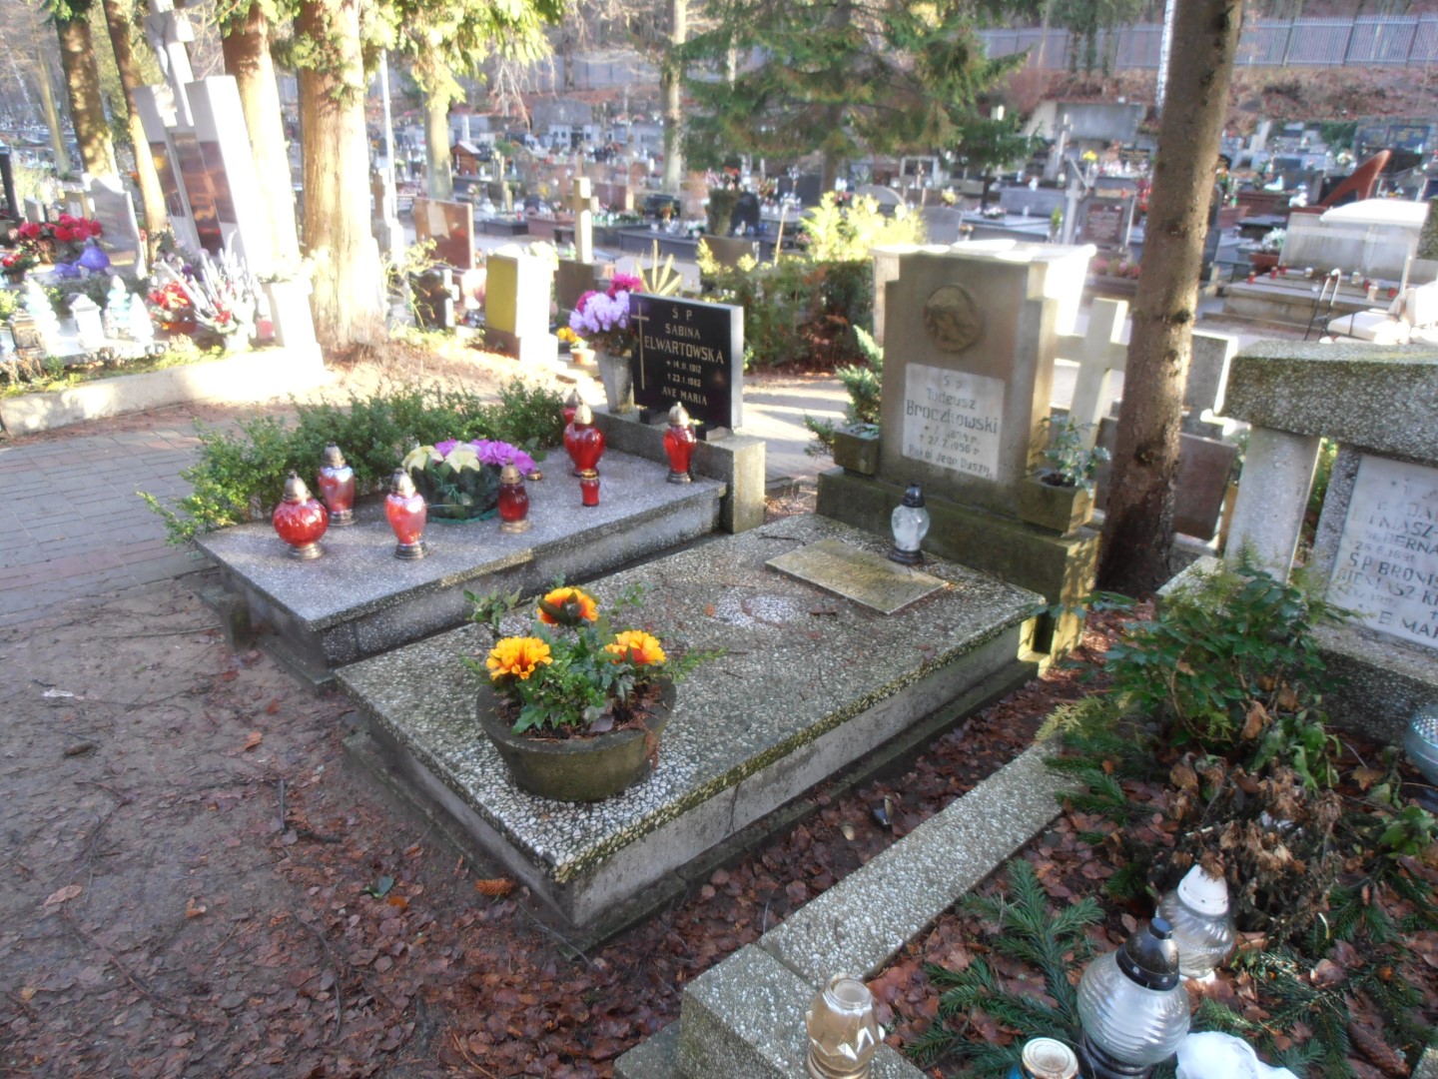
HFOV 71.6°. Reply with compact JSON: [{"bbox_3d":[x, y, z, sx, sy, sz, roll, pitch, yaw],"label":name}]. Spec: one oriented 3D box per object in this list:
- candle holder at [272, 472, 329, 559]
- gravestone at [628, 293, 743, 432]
[{"bbox_3d":[-1.361,-0.084,3.232,0.168,0.276,0.168,-18,28,-41],"label":"candle holder"},{"bbox_3d":[-0.143,-0.748,4.200,0.602,0.503,0.068,20,29,40],"label":"gravestone"}]

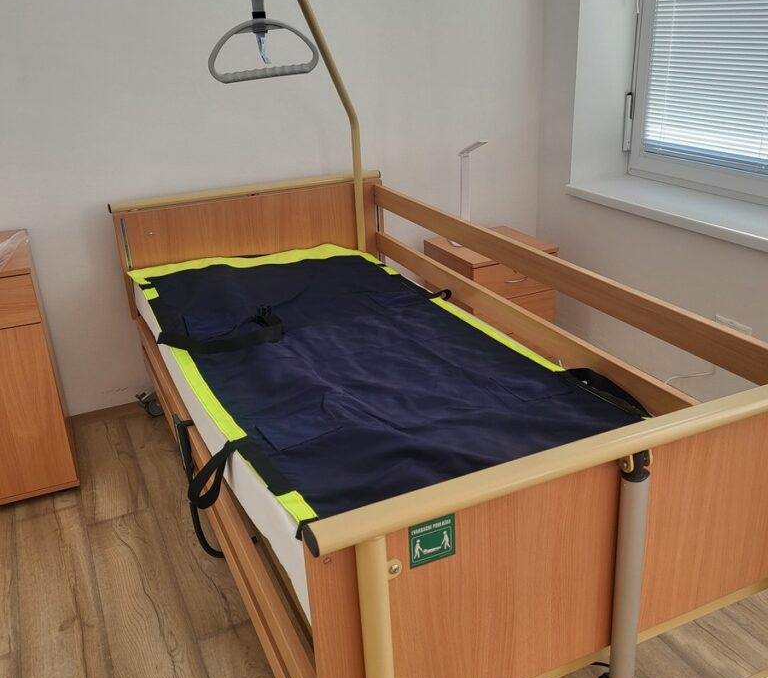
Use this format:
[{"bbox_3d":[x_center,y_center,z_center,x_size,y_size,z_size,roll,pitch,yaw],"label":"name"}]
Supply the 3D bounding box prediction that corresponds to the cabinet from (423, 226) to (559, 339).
[{"bbox_3d":[0.453,-0.175,3.287,0.405,0.473,0.425,-12,24,-21],"label":"cabinet"}]

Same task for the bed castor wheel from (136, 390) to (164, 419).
[{"bbox_3d":[-0.875,0.245,2.921,0.060,0.115,0.115,16,29,39],"label":"bed castor wheel"}]

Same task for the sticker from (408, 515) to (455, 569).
[{"bbox_3d":[0.063,0.256,0.978,0.065,0.068,0.002,-12,24,-21],"label":"sticker"}]

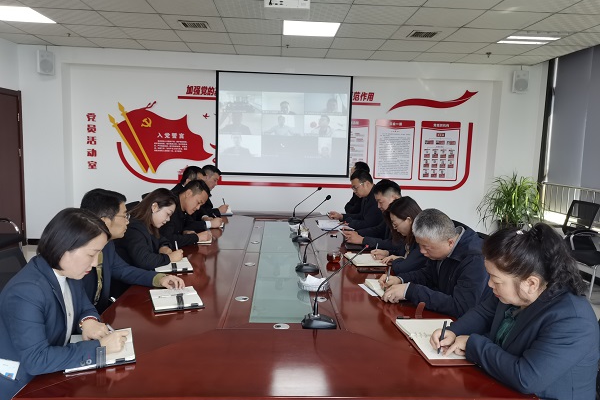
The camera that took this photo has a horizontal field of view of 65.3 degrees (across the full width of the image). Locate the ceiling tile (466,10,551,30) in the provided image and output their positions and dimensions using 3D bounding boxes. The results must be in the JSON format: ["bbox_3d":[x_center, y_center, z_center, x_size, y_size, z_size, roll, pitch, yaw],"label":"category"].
[{"bbox_3d":[1.936,-1.693,4.410,0.600,0.020,0.600,1,6,-3],"label":"ceiling tile"}]

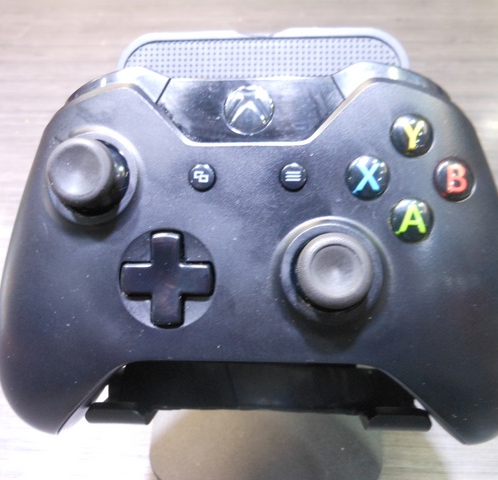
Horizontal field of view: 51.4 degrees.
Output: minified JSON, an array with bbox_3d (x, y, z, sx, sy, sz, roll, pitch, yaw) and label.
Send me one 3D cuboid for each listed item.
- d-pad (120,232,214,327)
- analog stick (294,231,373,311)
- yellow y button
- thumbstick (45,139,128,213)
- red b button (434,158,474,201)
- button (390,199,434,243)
[{"bbox_3d":[-0.021,0.010,0.130,0.024,0.004,0.024,0,85,4],"label":"d-pad"},{"bbox_3d":[0.020,0.008,0.123,0.018,0.011,0.018,0,85,4],"label":"analog stick"},{"bbox_3d":[0.040,-0.026,0.129,0.011,0.004,0.011,0,84,2],"label":"yellow y button"},{"bbox_3d":[-0.041,-0.016,0.130,0.018,0.011,0.018,0,85,4],"label":"thumbstick"},{"bbox_3d":[0.051,-0.015,0.127,0.011,0.004,0.011,0,85,-3],"label":"red b button"},{"bbox_3d":[0.040,-0.005,0.127,0.011,0.004,0.011,0,85,2],"label":"button"}]

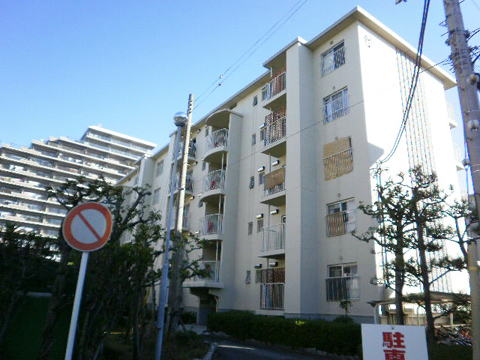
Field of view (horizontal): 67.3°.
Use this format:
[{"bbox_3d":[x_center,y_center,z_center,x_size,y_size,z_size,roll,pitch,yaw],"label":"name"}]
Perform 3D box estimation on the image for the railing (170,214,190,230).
[{"bbox_3d":[-4.640,2.883,26.465,0.900,1.120,2.150,15,-22,-33],"label":"railing"}]

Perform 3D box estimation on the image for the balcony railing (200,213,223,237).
[{"bbox_3d":[-1.883,2.770,21.321,0.620,1.140,2.370,16,-23,-33],"label":"balcony railing"}]

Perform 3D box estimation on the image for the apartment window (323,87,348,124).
[{"bbox_3d":[4.424,-3.430,16.687,0.200,1.360,1.390,16,-23,-33],"label":"apartment window"}]

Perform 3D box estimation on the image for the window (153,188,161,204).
[{"bbox_3d":[-7.534,1.500,32.546,0.150,1.430,1.320,16,-23,-33],"label":"window"}]

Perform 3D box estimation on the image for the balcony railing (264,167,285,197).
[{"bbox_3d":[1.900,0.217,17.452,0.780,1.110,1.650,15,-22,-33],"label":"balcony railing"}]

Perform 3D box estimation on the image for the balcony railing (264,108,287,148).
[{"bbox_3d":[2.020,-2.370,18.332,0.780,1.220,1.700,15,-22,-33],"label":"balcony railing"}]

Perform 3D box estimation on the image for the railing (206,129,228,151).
[{"bbox_3d":[-1.620,-2.313,23.095,0.620,1.160,2.370,16,-23,-33],"label":"railing"}]

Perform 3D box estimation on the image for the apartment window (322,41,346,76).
[{"bbox_3d":[4.596,-5.969,17.782,0.180,1.290,1.460,15,-22,-33],"label":"apartment window"}]

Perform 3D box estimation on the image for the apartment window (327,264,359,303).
[{"bbox_3d":[4.032,4.008,14.158,0.160,1.370,1.500,16,-23,-33],"label":"apartment window"}]

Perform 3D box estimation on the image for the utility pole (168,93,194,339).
[{"bbox_3d":[-2.325,0.888,14.645,0.320,9.897,0.320,15,-22,-33],"label":"utility pole"}]

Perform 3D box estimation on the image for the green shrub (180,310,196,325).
[{"bbox_3d":[-3.127,8.126,21.479,0.750,0.800,0.900,16,-23,-33],"label":"green shrub"}]

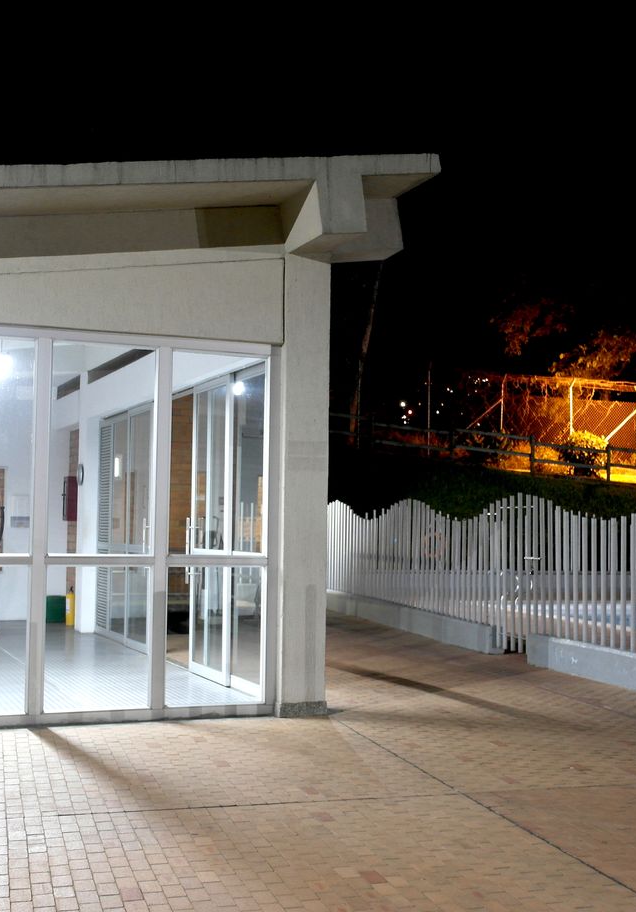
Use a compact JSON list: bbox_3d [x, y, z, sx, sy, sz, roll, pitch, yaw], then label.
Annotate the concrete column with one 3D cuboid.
[{"bbox_3d":[-0.161,0.236,8.844,0.382,3.474,0.404,2,-3,-20],"label":"concrete column"}]

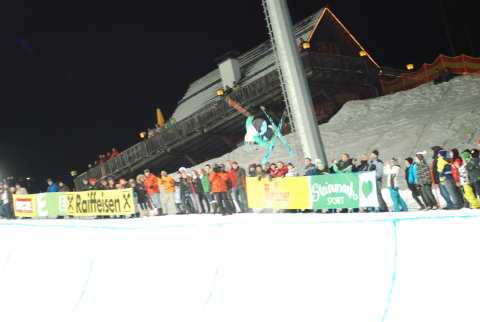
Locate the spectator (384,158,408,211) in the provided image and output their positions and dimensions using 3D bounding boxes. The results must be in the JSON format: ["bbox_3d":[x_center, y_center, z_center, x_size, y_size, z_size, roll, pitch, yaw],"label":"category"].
[{"bbox_3d":[4.169,0.664,38.590,0.500,1.500,0.460,-10,-15,-8],"label":"spectator"}]

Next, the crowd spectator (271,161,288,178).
[{"bbox_3d":[1.488,0.853,45.211,0.580,1.762,0.550,-24,-19,35],"label":"crowd spectator"}]

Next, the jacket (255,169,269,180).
[{"bbox_3d":[0.709,0.612,45.200,0.420,0.700,0.580,-4,-17,-30],"label":"jacket"}]

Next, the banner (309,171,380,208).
[{"bbox_3d":[2.997,0.884,40.728,0.050,1.000,3.410,-4,-1,-30],"label":"banner"}]

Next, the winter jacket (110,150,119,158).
[{"bbox_3d":[-9.216,-0.257,103.000,0.620,0.720,0.420,-17,-14,17],"label":"winter jacket"}]

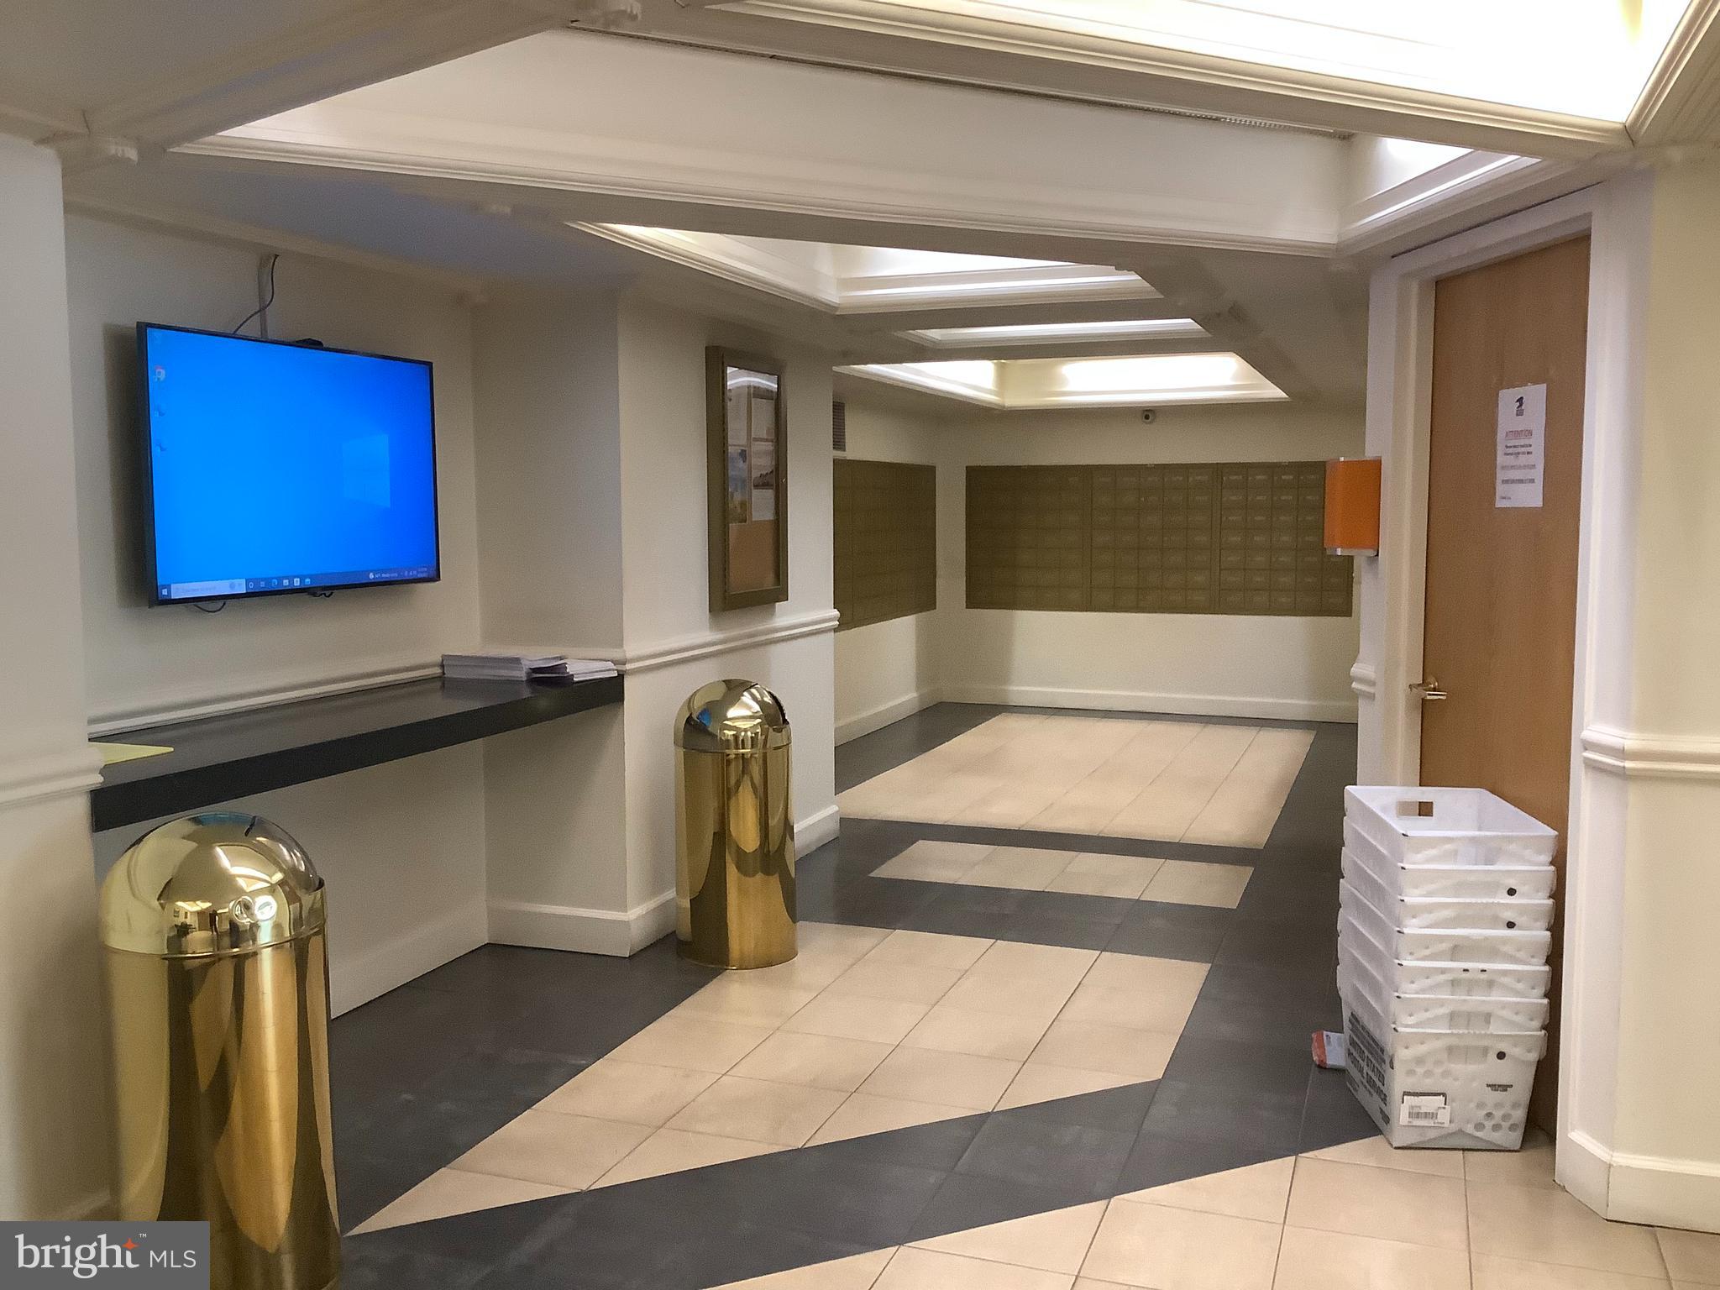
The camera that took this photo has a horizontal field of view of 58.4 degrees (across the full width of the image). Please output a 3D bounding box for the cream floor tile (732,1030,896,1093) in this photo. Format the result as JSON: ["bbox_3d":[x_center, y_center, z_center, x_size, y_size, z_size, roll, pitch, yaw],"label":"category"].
[{"bbox_3d":[-0.119,1.079,3.985,0.343,0.010,0.342,2,6,20],"label":"cream floor tile"}]

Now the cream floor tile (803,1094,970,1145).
[{"bbox_3d":[0.089,1.136,3.597,0.350,0.010,0.350,2,6,20],"label":"cream floor tile"}]

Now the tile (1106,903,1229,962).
[{"bbox_3d":[1.052,0.960,5.187,0.340,0.010,0.683,2,6,20],"label":"tile"}]

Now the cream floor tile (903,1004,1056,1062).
[{"bbox_3d":[0.331,1.082,4.278,0.355,0.010,0.354,2,6,20],"label":"cream floor tile"}]

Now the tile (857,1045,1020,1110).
[{"bbox_3d":[0.212,1.113,3.947,0.355,0.010,0.354,2,6,20],"label":"tile"}]

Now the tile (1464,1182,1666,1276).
[{"bbox_3d":[1.395,1.165,3.067,0.343,0.010,0.342,2,6,20],"label":"tile"}]

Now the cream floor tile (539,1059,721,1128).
[{"bbox_3d":[-0.562,1.099,3.779,0.343,0.010,0.342,2,6,20],"label":"cream floor tile"}]

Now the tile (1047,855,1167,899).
[{"bbox_3d":[0.959,0.895,5.944,0.343,0.010,0.651,2,6,20],"label":"tile"}]

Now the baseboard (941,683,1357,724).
[{"bbox_3d":[1.994,0.418,10.743,3.000,0.125,0.020,2,6,20],"label":"baseboard"}]

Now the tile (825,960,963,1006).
[{"bbox_3d":[0.115,1.040,4.729,0.355,0.010,0.354,2,6,20],"label":"tile"}]

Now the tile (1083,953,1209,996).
[{"bbox_3d":[0.883,1.010,4.721,0.343,0.010,0.342,2,6,20],"label":"tile"}]

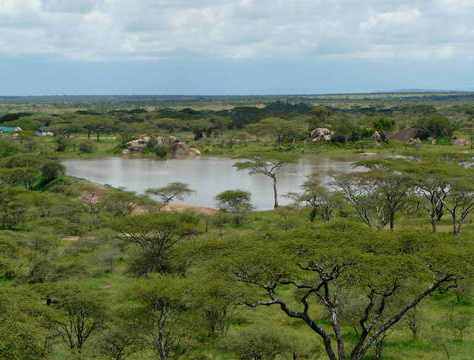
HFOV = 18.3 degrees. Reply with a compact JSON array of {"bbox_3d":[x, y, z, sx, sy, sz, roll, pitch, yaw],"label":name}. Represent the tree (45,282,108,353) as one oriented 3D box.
[{"bbox_3d":[-10.609,9.071,96.932,4.090,4.650,3.890,-1,3,-6],"label":"tree"}]

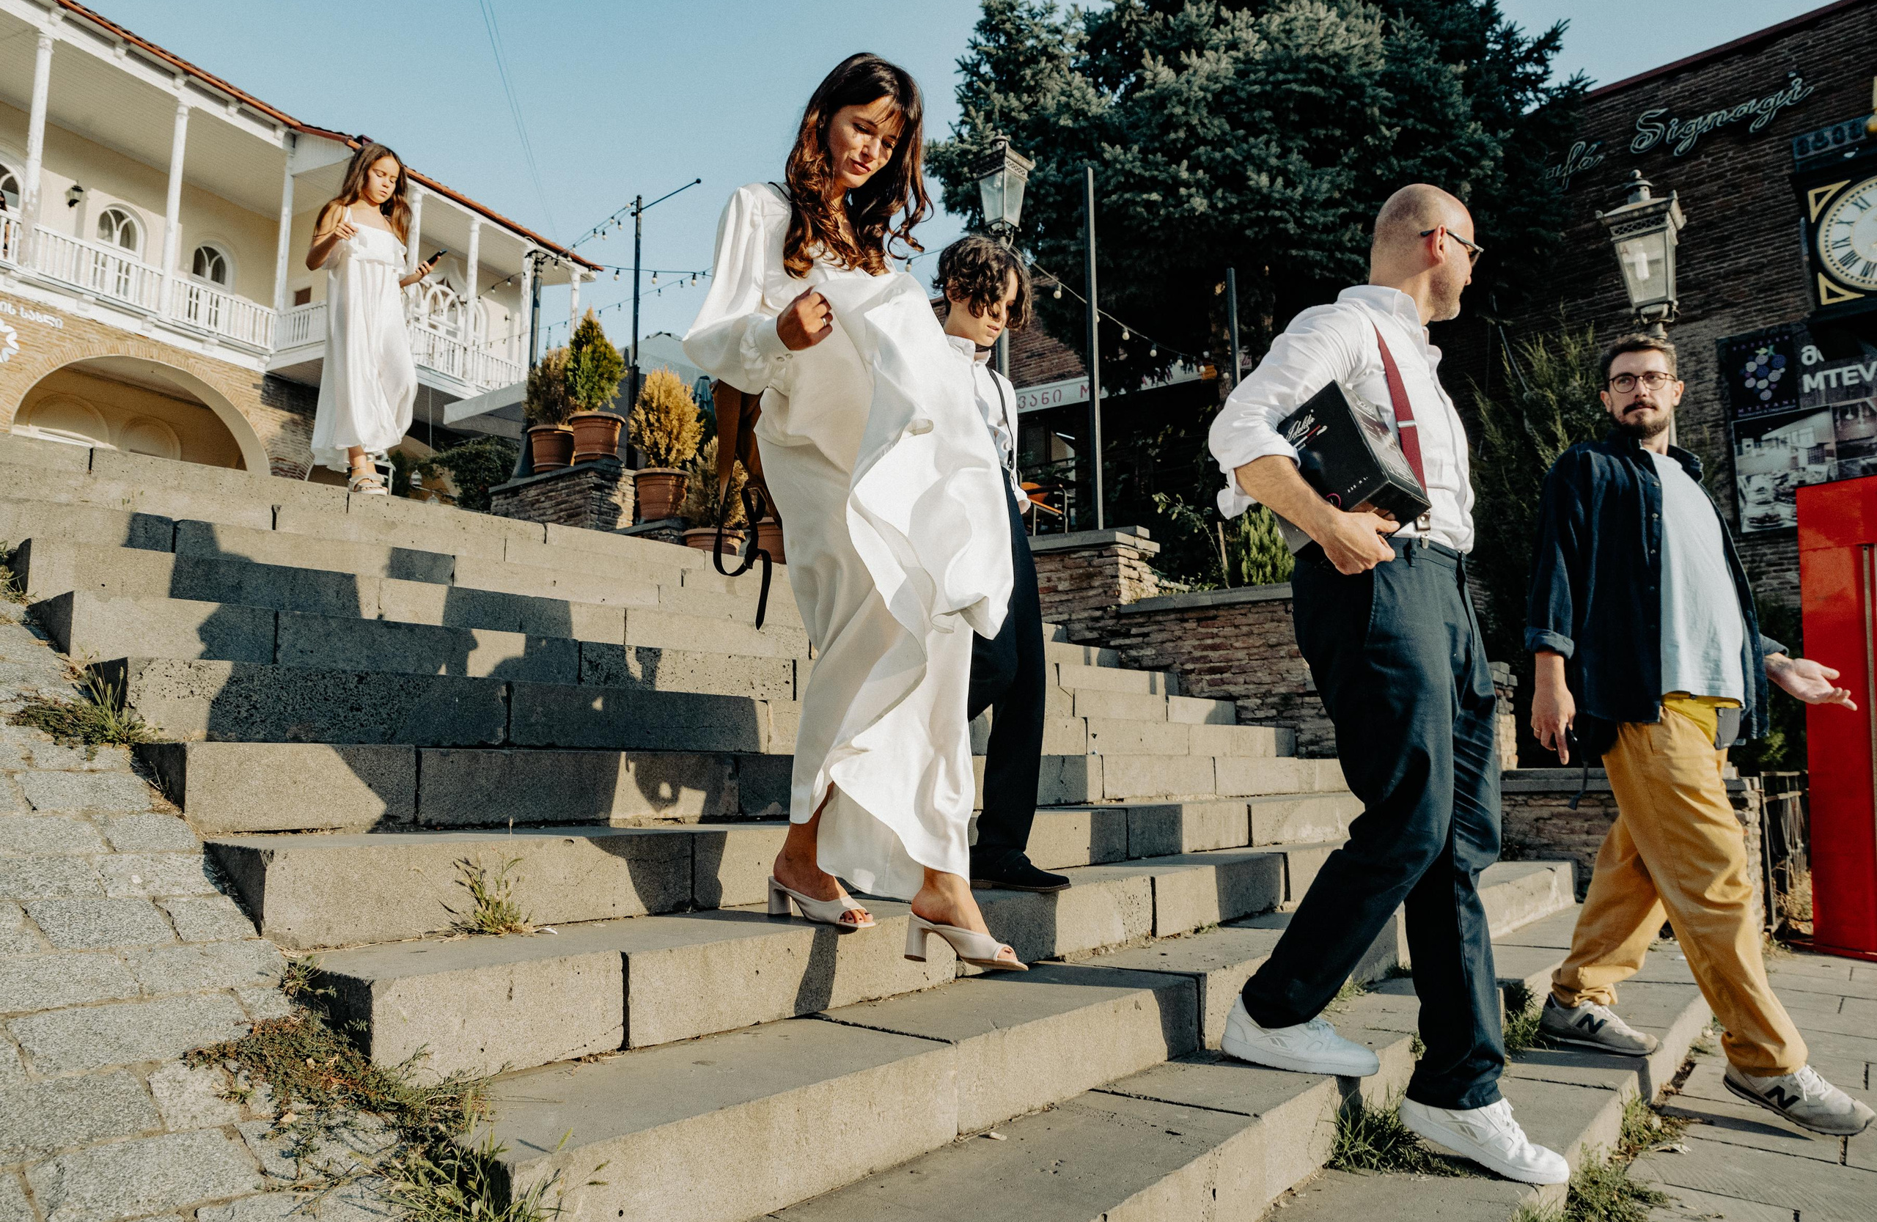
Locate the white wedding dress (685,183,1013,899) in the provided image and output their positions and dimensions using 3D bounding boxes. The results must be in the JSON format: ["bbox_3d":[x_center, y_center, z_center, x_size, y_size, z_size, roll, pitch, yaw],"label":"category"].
[{"bbox_3d":[-0.118,-0.165,2.156,0.456,1.246,0.517,7,-11,-44],"label":"white wedding dress"}]

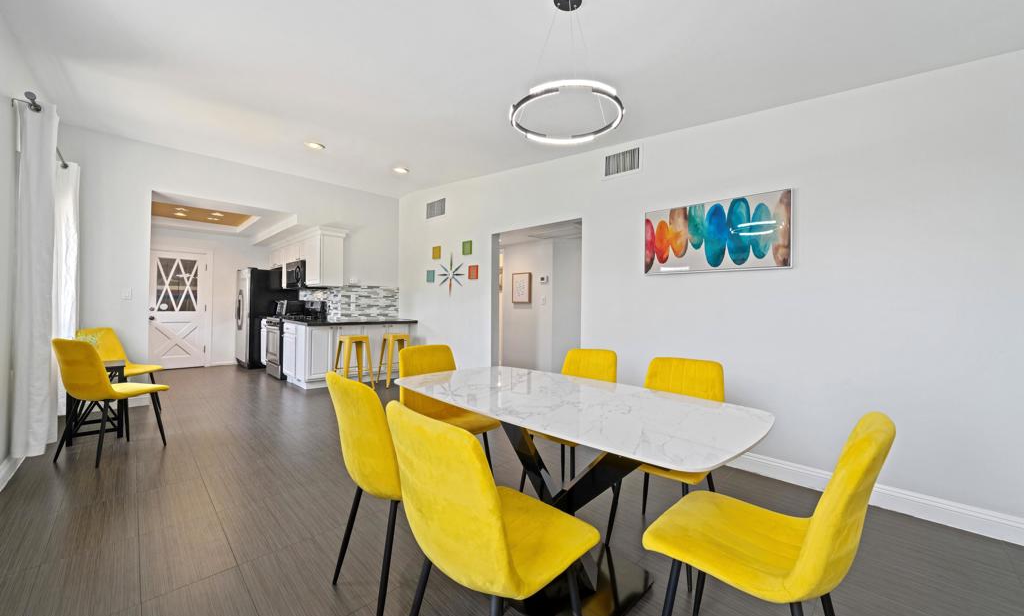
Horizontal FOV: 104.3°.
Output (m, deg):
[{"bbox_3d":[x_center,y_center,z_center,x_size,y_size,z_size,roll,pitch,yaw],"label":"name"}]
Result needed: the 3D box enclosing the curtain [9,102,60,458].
[{"bbox_3d":[-3.216,-0.190,2.707,0.164,2.350,0.520,1,0,-44],"label":"curtain"}]

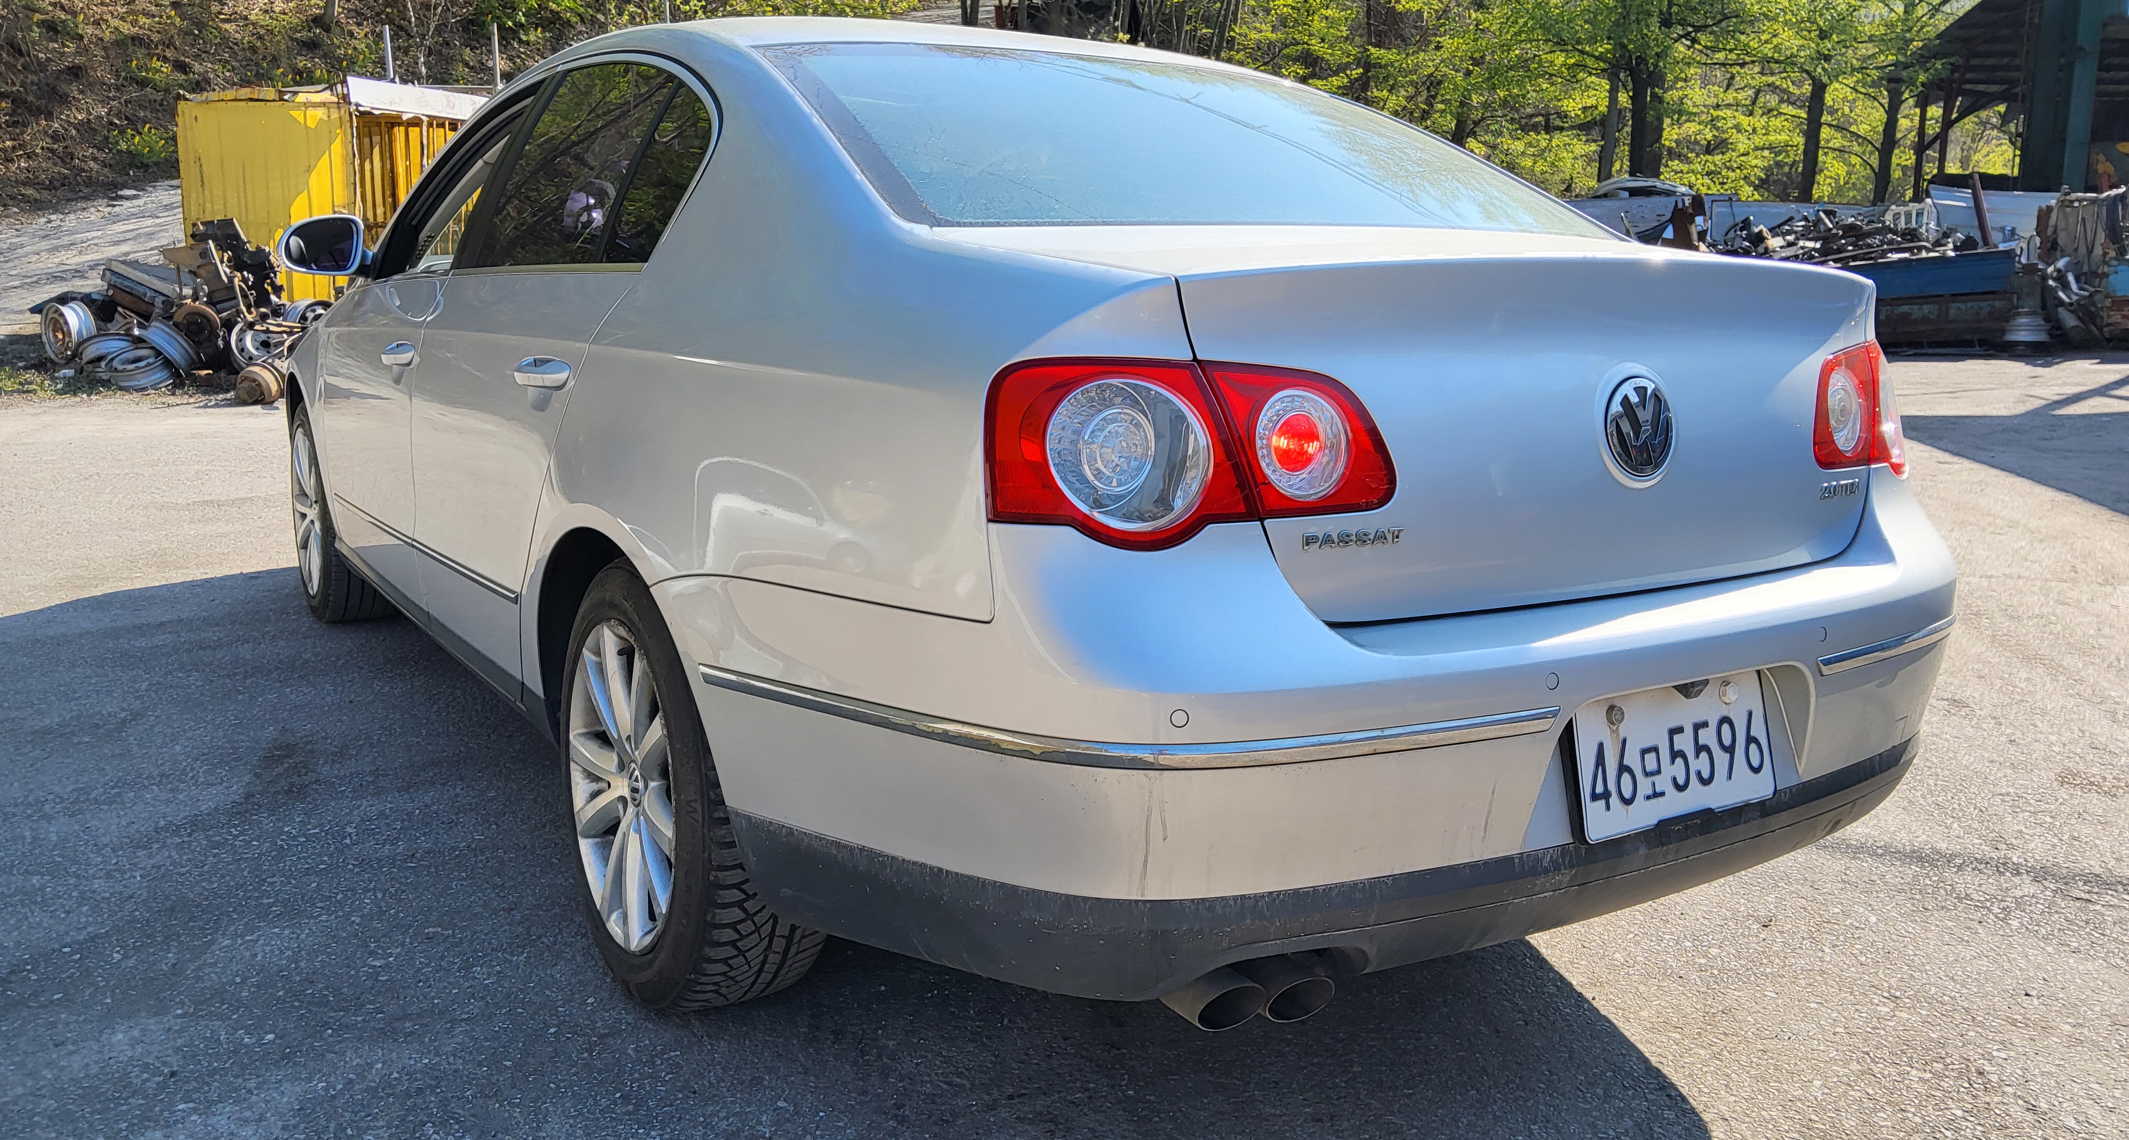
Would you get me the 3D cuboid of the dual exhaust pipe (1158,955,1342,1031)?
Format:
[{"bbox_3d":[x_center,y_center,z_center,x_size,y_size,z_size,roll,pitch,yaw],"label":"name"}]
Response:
[{"bbox_3d":[0.182,0.422,1.697,0.180,0.075,0.140,-6,13,-32],"label":"dual exhaust pipe"}]

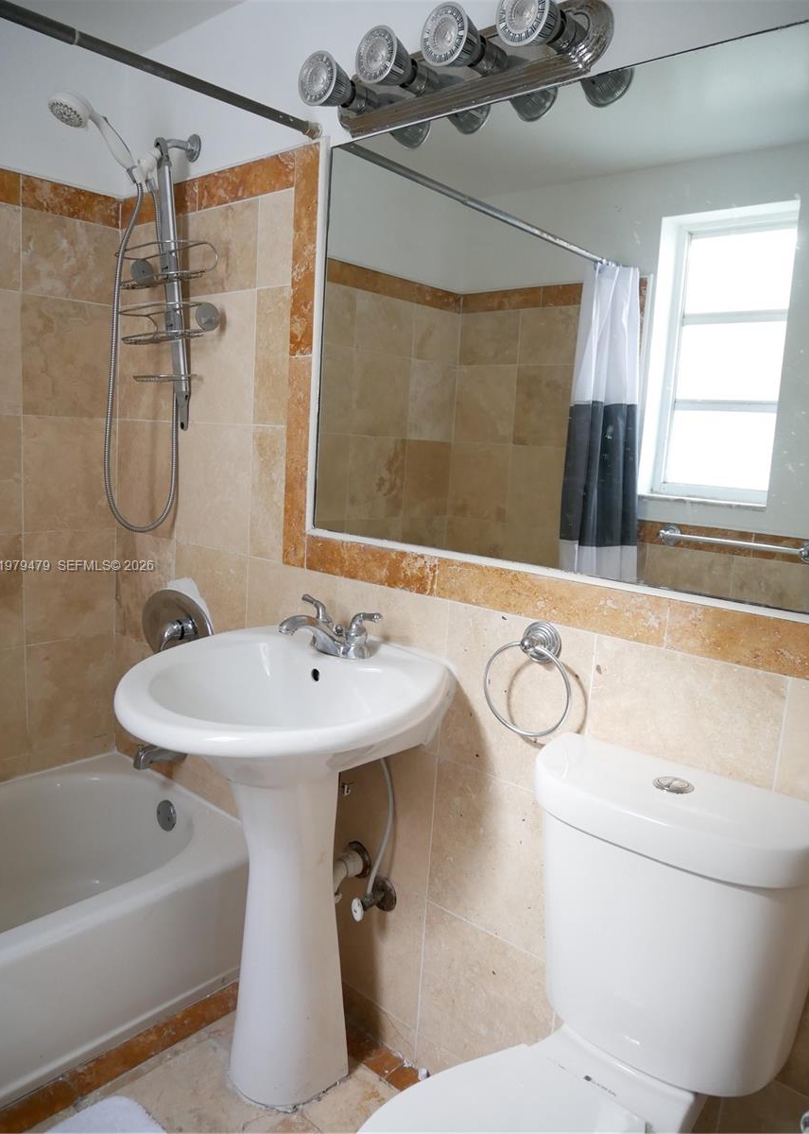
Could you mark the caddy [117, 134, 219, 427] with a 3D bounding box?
[{"bbox_3d":[-0.570,-0.672,1.894,0.260,0.677,0.130,11,12,40],"label":"caddy"}]

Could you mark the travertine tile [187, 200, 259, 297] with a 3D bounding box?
[{"bbox_3d":[-0.445,-0.754,1.884,0.304,0.200,0.010,11,11,40],"label":"travertine tile"}]

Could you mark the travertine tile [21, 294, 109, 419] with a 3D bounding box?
[{"bbox_3d":[-0.897,-0.554,2.114,0.252,0.306,0.012,-5,13,-44],"label":"travertine tile"}]

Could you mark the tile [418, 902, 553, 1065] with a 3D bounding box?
[{"bbox_3d":[0.157,0.851,1.537,0.301,0.306,0.012,11,12,39],"label":"tile"}]

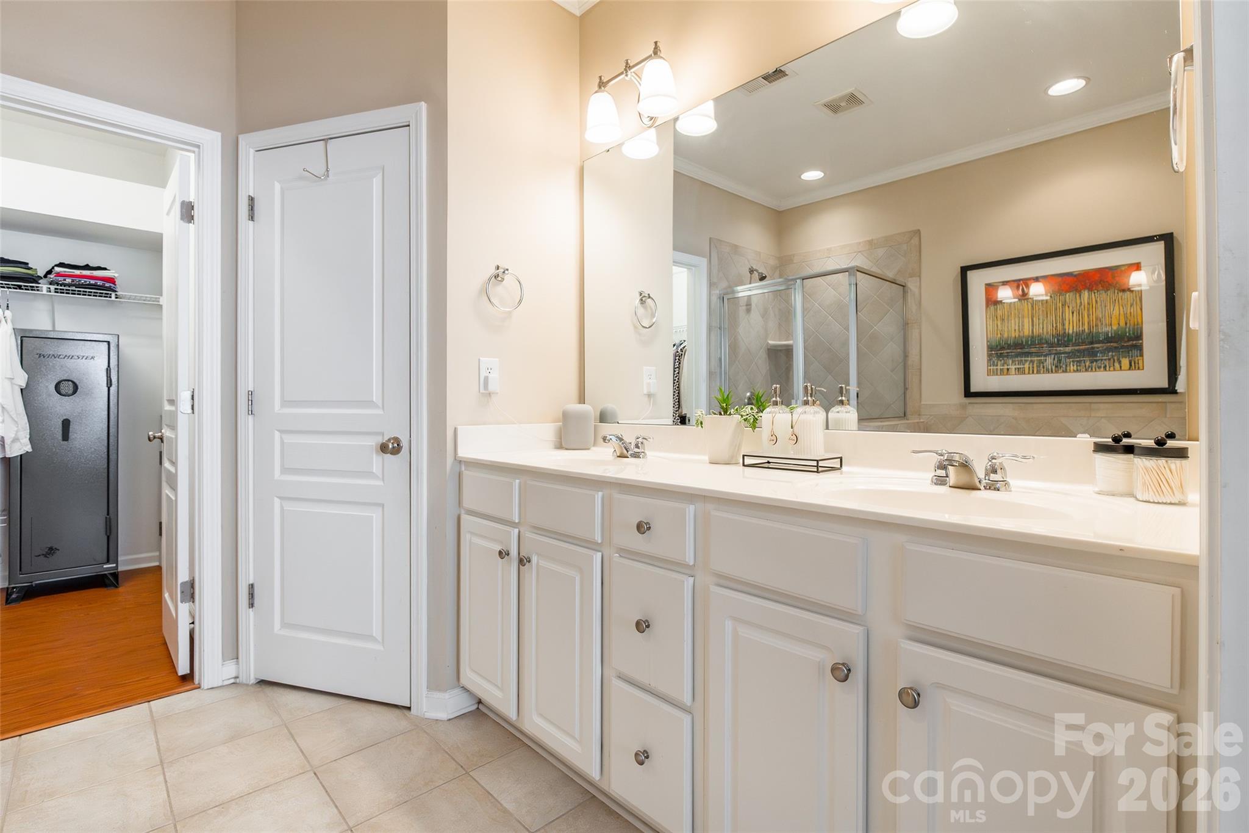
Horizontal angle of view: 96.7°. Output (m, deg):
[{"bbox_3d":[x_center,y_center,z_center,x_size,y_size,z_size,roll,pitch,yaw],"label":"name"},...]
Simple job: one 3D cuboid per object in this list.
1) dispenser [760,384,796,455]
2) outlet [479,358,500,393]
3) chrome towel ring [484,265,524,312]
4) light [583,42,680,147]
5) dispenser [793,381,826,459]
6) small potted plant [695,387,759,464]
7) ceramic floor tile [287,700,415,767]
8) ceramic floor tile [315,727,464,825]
[{"bbox_3d":[0.422,0.008,1.535,0.082,0.190,0.090,0,1,15],"label":"dispenser"},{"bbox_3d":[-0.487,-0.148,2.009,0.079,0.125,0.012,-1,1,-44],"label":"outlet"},{"bbox_3d":[-0.435,-0.464,2.008,0.158,0.172,0.078,-1,1,-44],"label":"chrome towel ring"},{"bbox_3d":[0.029,-1.137,1.948,0.168,0.232,0.414,-1,1,-44],"label":"light"},{"bbox_3d":[0.490,0.009,1.472,0.083,0.191,0.092,0,1,18],"label":"dispenser"},{"bbox_3d":[0.302,0.028,1.645,0.130,0.232,0.160,-1,1,-44],"label":"small potted plant"},{"bbox_3d":[-0.911,1.041,1.861,0.316,0.010,0.318,-1,1,-44],"label":"ceramic floor tile"},{"bbox_3d":[-0.687,1.045,1.628,0.316,0.010,0.316,-1,1,-44],"label":"ceramic floor tile"}]

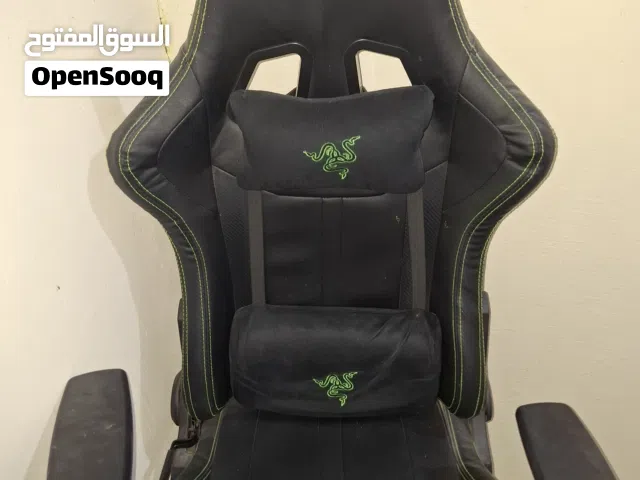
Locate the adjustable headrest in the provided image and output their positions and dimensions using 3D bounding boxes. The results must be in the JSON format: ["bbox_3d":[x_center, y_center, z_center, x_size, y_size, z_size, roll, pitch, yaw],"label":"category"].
[{"bbox_3d":[0.015,-0.135,0.595,0.280,0.147,0.090,0,13,0],"label":"adjustable headrest"}]

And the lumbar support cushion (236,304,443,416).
[{"bbox_3d":[0.026,0.194,0.690,0.335,0.175,0.105,0,10,0],"label":"lumbar support cushion"}]

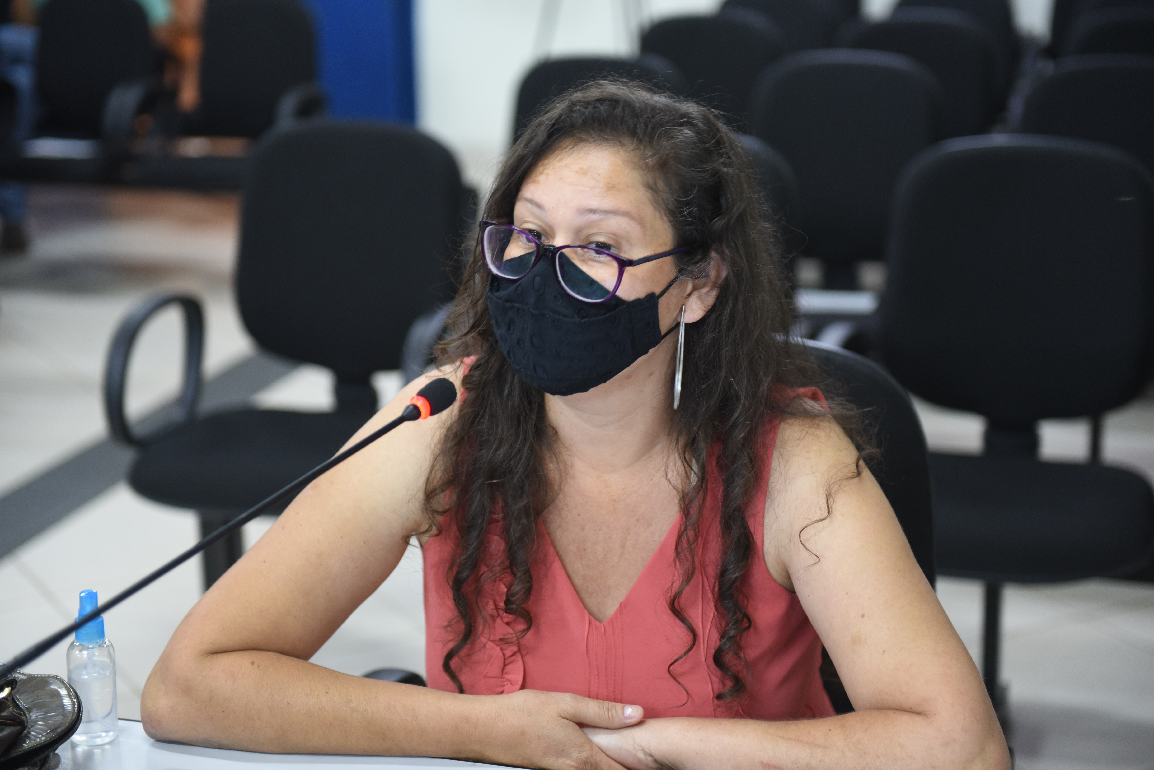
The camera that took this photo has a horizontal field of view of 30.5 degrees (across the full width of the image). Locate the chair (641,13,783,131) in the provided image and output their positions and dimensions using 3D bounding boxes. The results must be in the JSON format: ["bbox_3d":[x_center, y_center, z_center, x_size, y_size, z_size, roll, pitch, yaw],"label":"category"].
[{"bbox_3d":[0.332,-0.580,6.021,0.600,0.930,0.620,4,15,15],"label":"chair"}]

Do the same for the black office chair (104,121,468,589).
[{"bbox_3d":[-0.460,0.045,3.655,0.600,0.930,0.620,4,15,15],"label":"black office chair"}]

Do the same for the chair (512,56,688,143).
[{"bbox_3d":[-0.013,-0.282,4.876,0.600,0.930,0.620,4,15,15],"label":"chair"}]

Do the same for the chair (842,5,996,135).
[{"bbox_3d":[0.901,-0.541,5.870,0.600,0.930,0.620,4,15,15],"label":"chair"}]

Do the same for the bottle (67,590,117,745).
[{"bbox_3d":[-0.359,0.205,1.565,0.037,0.116,0.037,0,15,0],"label":"bottle"}]

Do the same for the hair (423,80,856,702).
[{"bbox_3d":[0.045,0.004,1.750,0.330,0.470,0.270,7,16,26],"label":"hair"}]

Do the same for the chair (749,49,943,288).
[{"bbox_3d":[0.556,-0.244,4.724,0.600,0.930,0.620,4,15,15],"label":"chair"}]

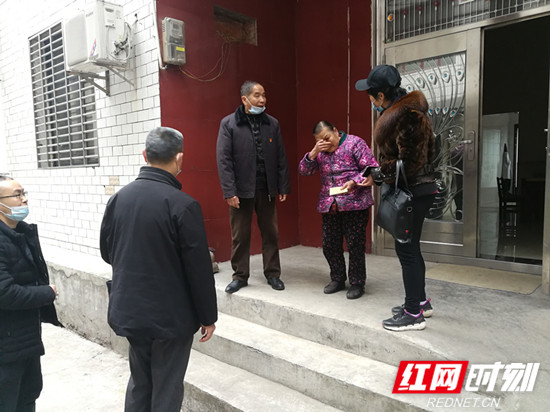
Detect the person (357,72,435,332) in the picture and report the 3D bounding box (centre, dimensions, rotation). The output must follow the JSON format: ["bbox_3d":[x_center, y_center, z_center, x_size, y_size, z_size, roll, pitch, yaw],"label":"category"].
[{"bbox_3d":[0.774,-0.057,2.625,0.500,1.575,0.470,0,5,16],"label":"person"}]

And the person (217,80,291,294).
[{"bbox_3d":[-0.179,-0.159,3.470,0.580,1.678,0.350,-2,5,-10],"label":"person"}]

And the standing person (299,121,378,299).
[{"bbox_3d":[0.507,0.021,3.277,0.570,1.323,0.450,1,5,25],"label":"standing person"}]

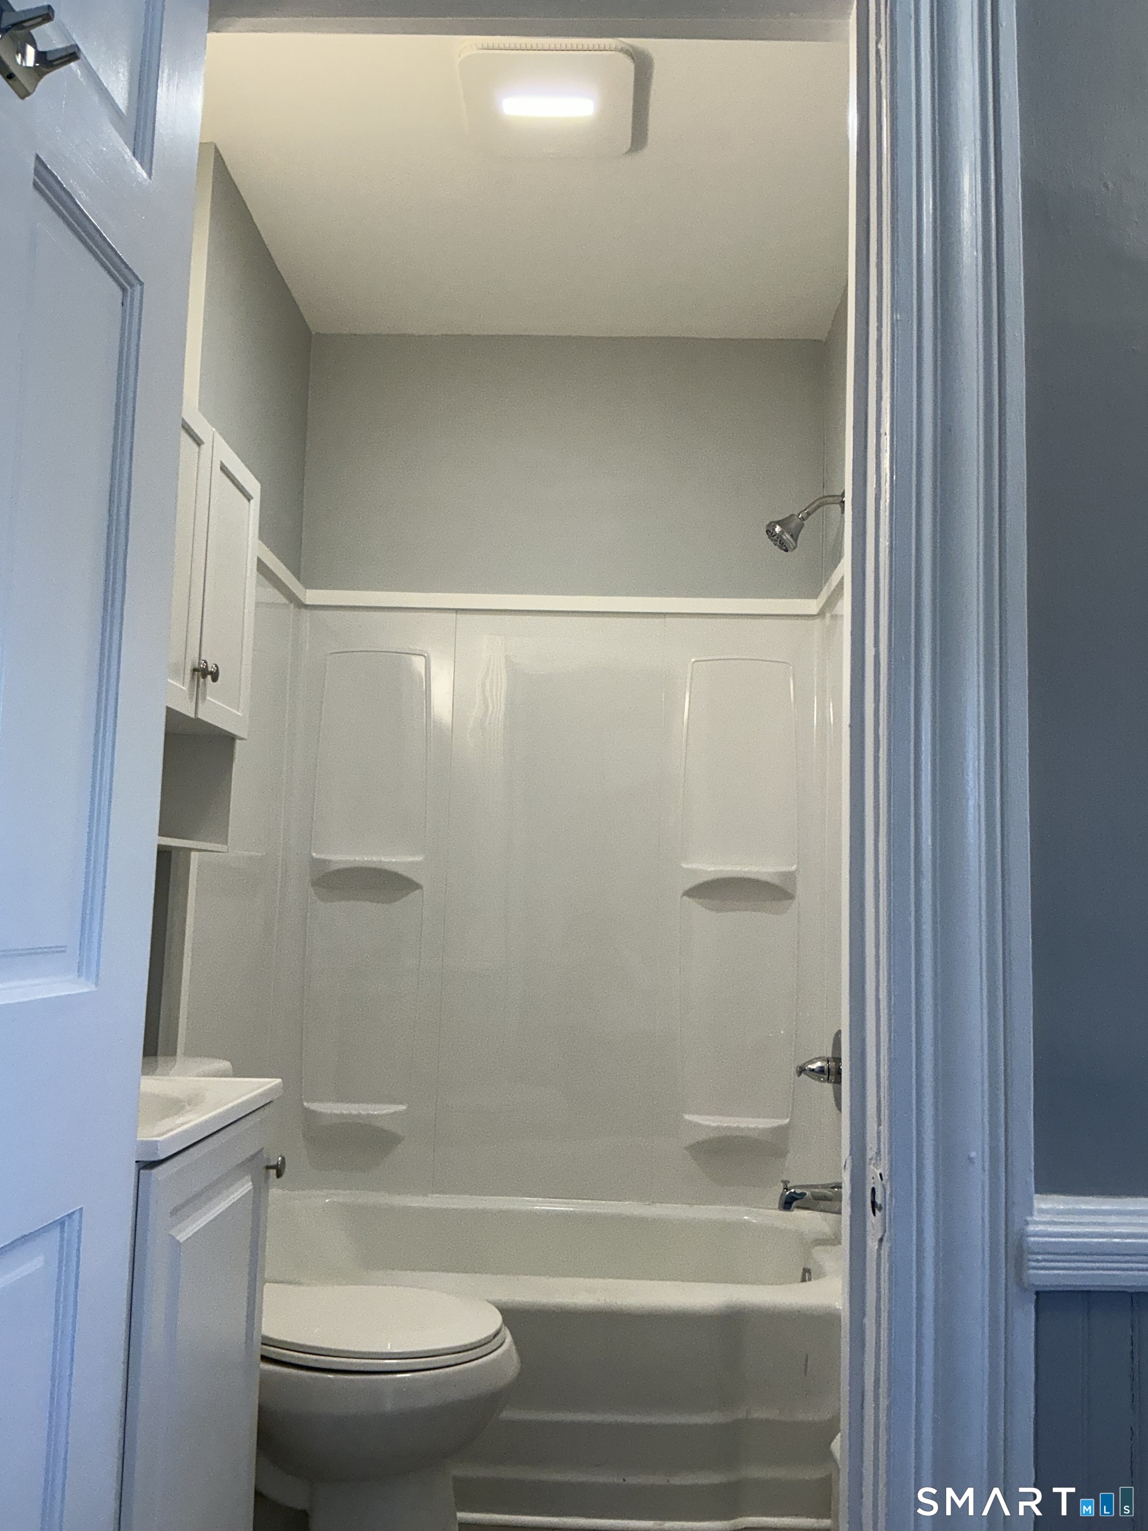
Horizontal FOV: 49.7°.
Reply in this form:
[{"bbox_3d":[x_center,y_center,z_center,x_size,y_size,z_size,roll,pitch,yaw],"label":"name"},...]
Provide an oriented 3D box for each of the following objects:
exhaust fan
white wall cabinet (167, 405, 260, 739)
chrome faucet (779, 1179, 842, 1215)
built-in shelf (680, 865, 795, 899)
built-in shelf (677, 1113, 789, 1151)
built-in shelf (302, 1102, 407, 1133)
[{"bbox_3d":[-0.045,-1.233,2.291,0.310,0.033,0.305,1,-7,2],"label":"exhaust fan"},{"bbox_3d":[-0.701,-0.324,2.031,0.200,0.482,0.550,1,-7,2],"label":"white wall cabinet"},{"bbox_3d":[0.513,0.936,2.683,0.136,0.068,0.055,1,-7,2],"label":"chrome faucet"},{"bbox_3d":[0.402,0.279,2.987,0.284,0.078,0.088,1,-7,2],"label":"built-in shelf"},{"bbox_3d":[0.387,0.877,2.915,0.260,0.084,0.088,1,-7,2],"label":"built-in shelf"},{"bbox_3d":[-0.531,0.851,2.946,0.255,0.075,0.088,1,-7,2],"label":"built-in shelf"}]

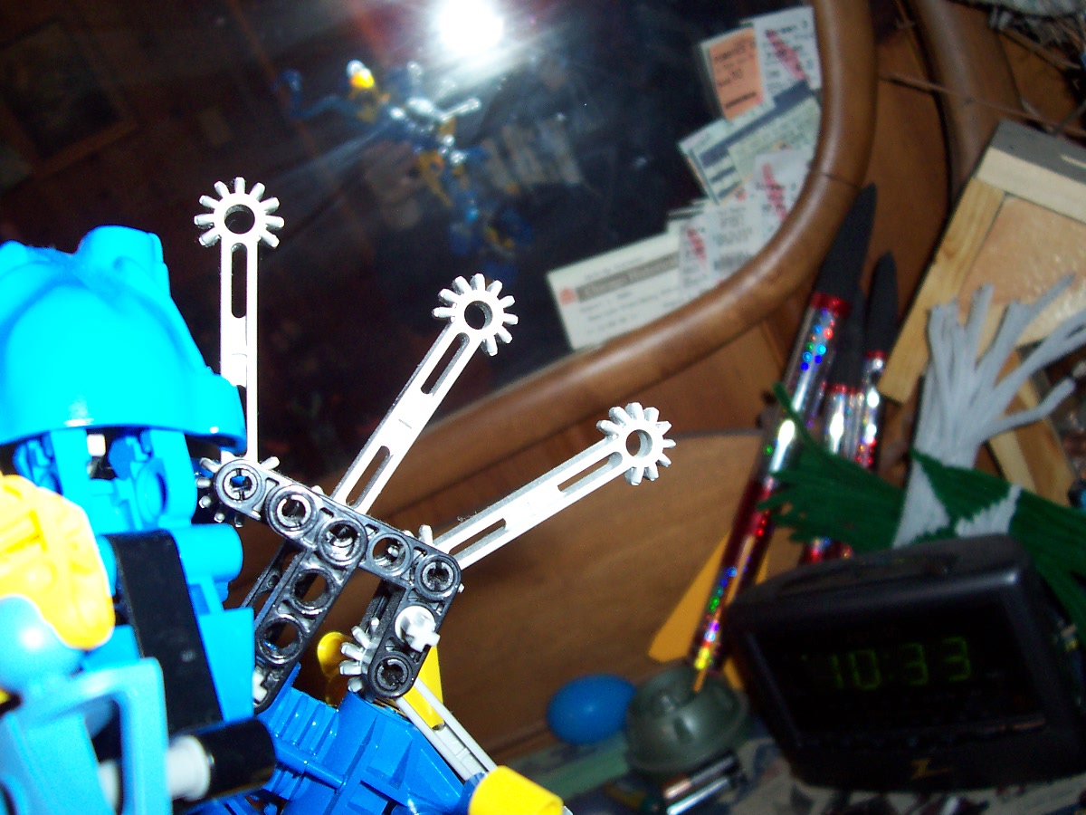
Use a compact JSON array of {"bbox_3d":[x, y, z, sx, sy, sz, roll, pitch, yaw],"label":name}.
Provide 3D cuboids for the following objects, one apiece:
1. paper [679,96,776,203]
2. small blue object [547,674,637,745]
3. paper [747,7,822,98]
[{"bbox_3d":[0.120,-0.154,0.692,0.064,0.046,0.002,-34,17,6],"label":"paper"},{"bbox_3d":[0.033,0.196,0.755,0.060,0.045,0.045,-21,18,2],"label":"small blue object"},{"bbox_3d":[0.142,-0.206,0.677,0.038,0.052,0.002,-16,18,0],"label":"paper"}]

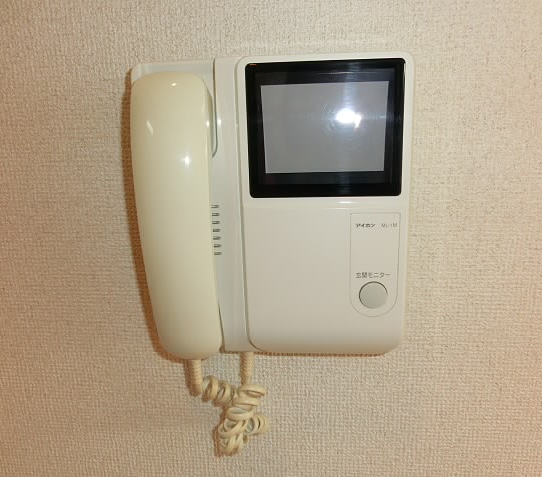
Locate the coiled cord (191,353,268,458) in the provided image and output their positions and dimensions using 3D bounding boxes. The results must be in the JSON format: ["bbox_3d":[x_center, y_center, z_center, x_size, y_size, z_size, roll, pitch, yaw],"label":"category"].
[{"bbox_3d":[-0.036,0.140,0.371,0.066,0.097,0.034,0,14,5],"label":"coiled cord"}]

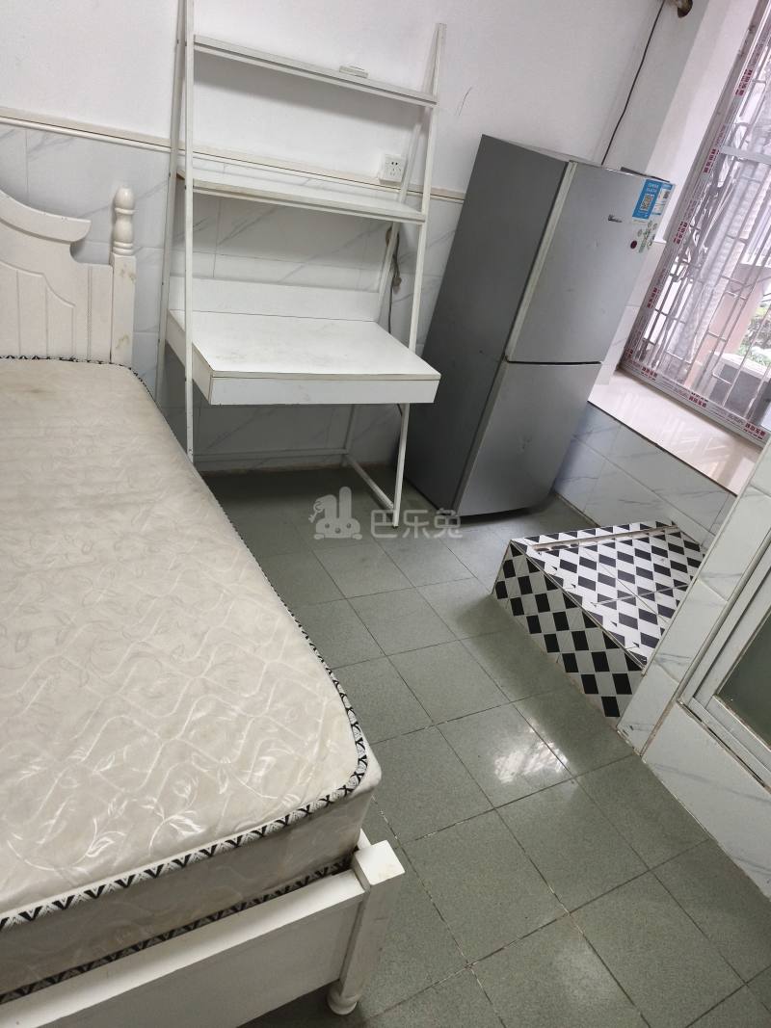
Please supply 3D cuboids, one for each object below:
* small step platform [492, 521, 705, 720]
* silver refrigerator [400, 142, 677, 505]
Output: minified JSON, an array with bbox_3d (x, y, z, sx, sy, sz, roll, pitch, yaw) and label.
[{"bbox_3d":[1.001,0.354,2.634,0.923,0.252,0.690,-6,36,-31],"label":"small step platform"},{"bbox_3d":[0.593,-0.754,3.059,0.581,1.508,0.541,-8,37,-35],"label":"silver refrigerator"}]

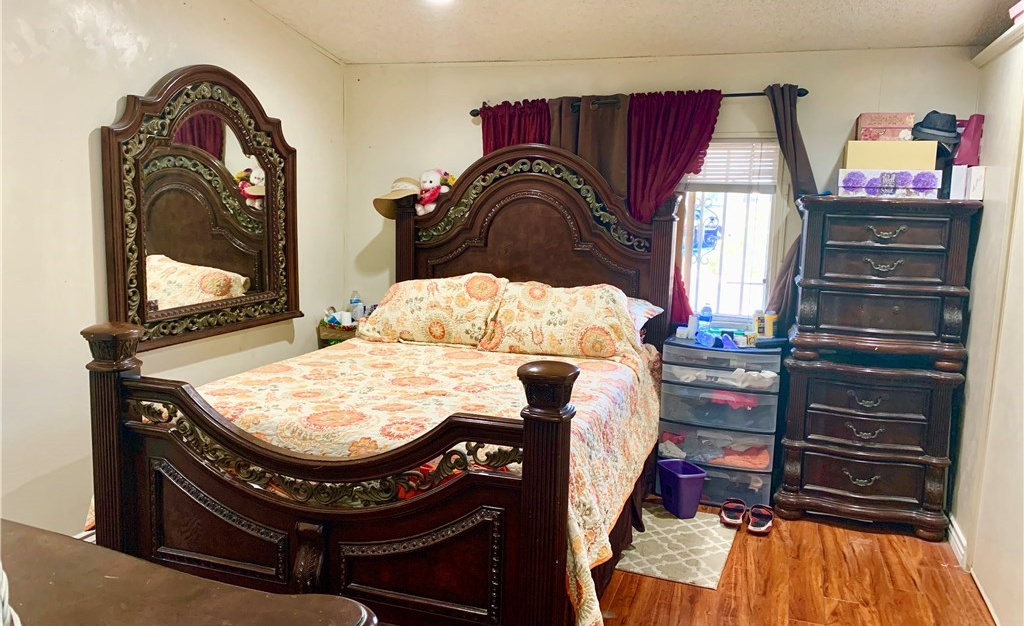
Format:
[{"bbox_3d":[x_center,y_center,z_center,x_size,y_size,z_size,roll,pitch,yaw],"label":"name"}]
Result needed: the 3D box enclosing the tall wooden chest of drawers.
[{"bbox_3d":[1.687,0.235,3.656,0.740,1.520,0.460,4,9,19],"label":"tall wooden chest of drawers"}]

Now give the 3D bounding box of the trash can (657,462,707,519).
[{"bbox_3d":[0.815,0.854,3.719,0.146,0.230,0.212,-1,9,-18],"label":"trash can"}]

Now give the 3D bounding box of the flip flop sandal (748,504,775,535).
[{"bbox_3d":[1.188,0.957,3.653,0.108,0.085,0.270,4,9,20],"label":"flip flop sandal"}]

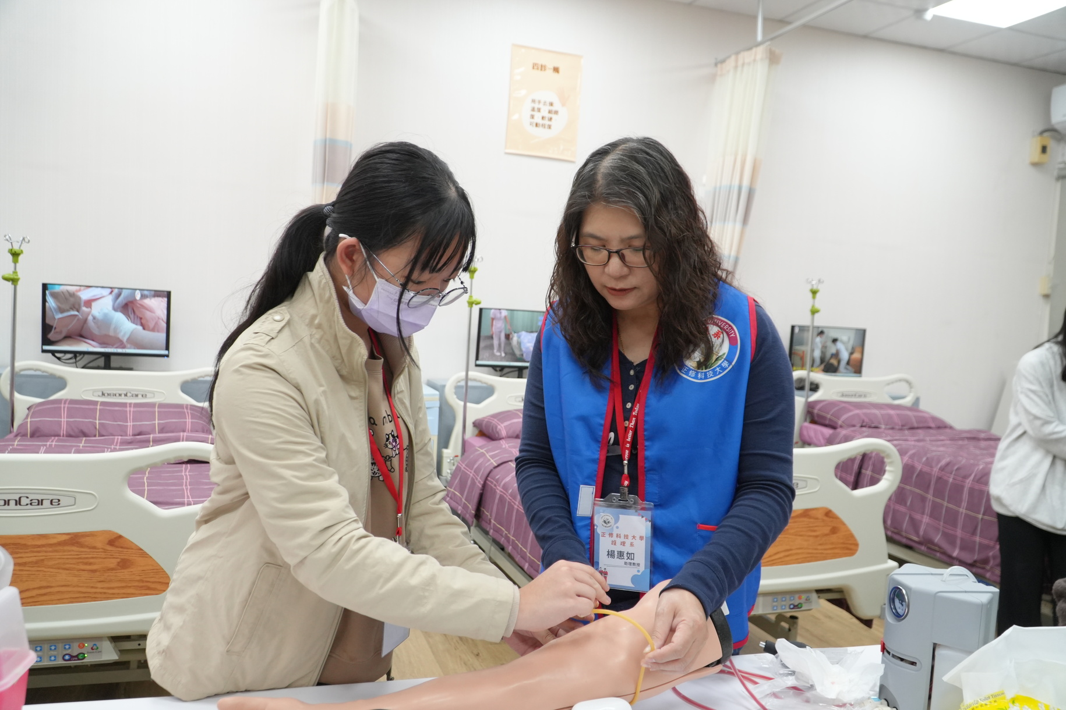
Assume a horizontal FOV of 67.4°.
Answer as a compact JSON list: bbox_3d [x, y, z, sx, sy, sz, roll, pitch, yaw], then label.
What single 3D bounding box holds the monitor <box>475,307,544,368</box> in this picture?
[{"bbox_3d":[-0.044,-0.080,4.402,0.541,0.330,0.070,2,4,-16],"label":"monitor"}]

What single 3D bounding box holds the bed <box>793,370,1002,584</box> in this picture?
[{"bbox_3d":[2.176,0.676,3.860,0.985,1.004,2.030,2,4,-19],"label":"bed"}]

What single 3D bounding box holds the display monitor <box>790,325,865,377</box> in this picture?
[{"bbox_3d":[1.817,-0.007,4.975,0.541,0.330,0.070,2,4,-17],"label":"display monitor"}]

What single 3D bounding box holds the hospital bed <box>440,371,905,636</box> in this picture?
[{"bbox_3d":[0.333,0.634,3.237,0.985,0.943,2.030,2,4,-21],"label":"hospital bed"}]

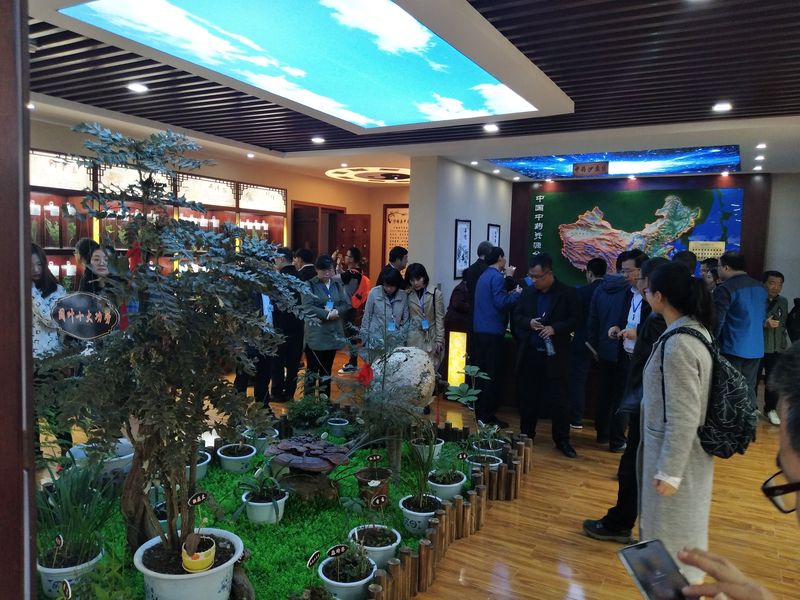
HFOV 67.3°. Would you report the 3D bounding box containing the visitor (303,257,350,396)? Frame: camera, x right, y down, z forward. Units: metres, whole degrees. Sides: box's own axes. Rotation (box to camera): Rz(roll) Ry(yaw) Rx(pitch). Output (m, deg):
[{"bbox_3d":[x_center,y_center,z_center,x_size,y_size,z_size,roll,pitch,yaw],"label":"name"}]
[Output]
[{"bbox_3d":[-0.828,0.325,6.629,0.480,1.637,0.340,0,4,-16],"label":"visitor"}]

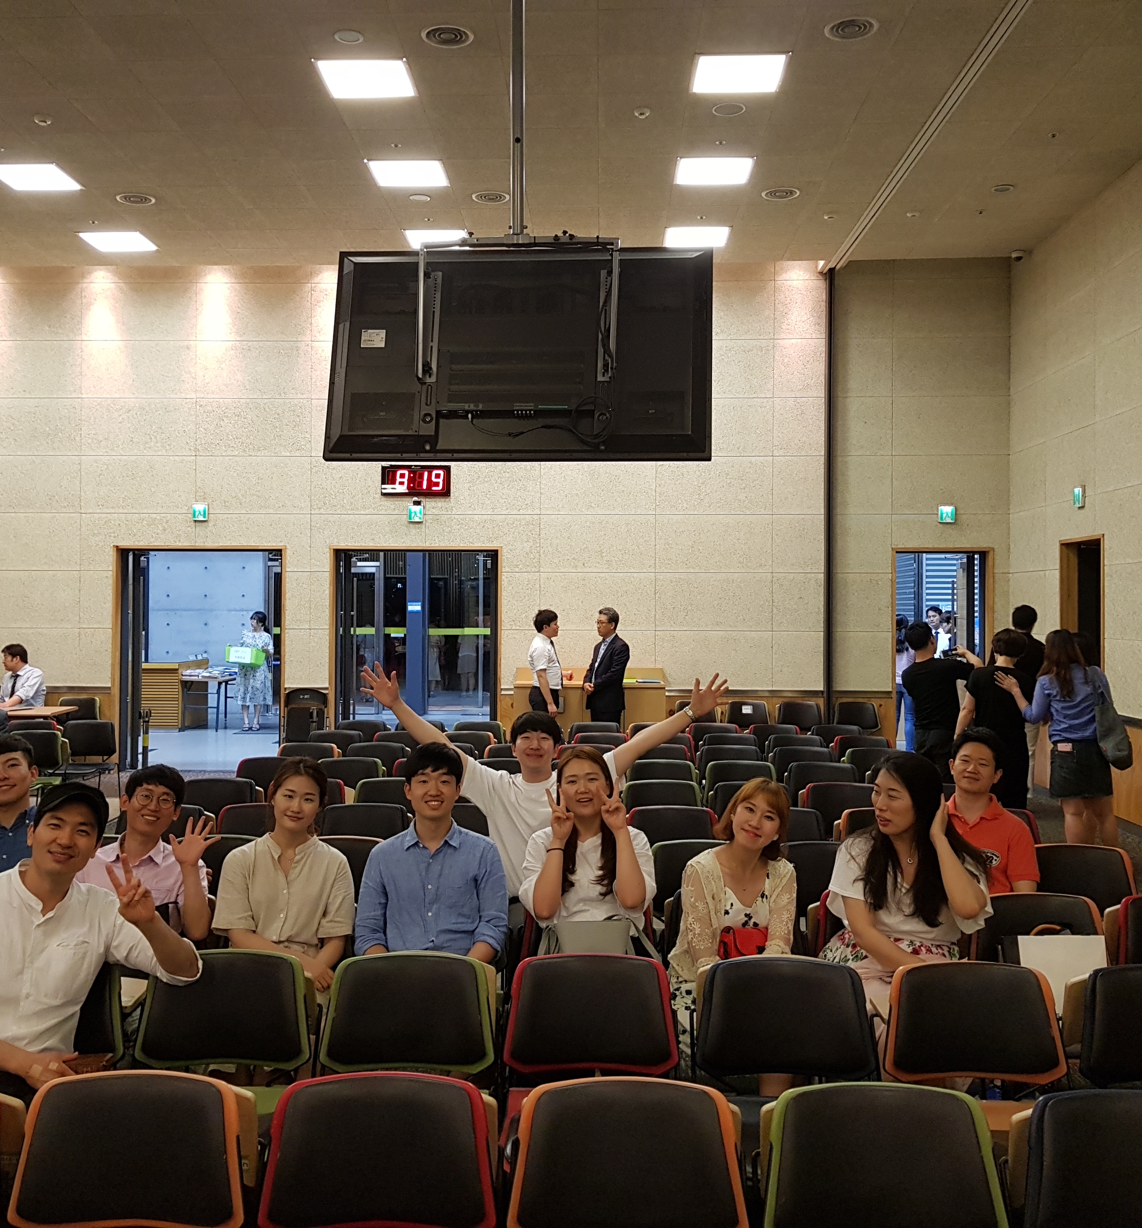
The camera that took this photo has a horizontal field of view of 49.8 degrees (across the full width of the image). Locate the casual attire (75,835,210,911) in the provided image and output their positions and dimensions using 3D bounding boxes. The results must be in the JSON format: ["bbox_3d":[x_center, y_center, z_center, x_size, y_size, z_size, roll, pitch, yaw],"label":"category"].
[{"bbox_3d":[-1.370,0.944,3.950,0.460,0.470,0.290,0,0,-9],"label":"casual attire"}]

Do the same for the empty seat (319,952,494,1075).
[{"bbox_3d":[-0.436,1.285,3.041,0.480,0.790,0.570,0,0,2],"label":"empty seat"}]

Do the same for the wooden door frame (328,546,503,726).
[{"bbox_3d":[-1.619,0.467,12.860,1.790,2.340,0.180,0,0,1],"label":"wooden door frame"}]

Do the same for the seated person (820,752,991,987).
[{"bbox_3d":[0.930,1.035,3.470,0.520,1.280,0.780,0,0,14],"label":"seated person"}]

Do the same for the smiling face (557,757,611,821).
[{"bbox_3d":[0.041,0.528,3.730,0.155,0.190,0.140,-4,0,0],"label":"smiling face"}]

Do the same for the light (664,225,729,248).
[{"bbox_3d":[1.223,-3.650,11.850,0.620,0.050,0.620,0,0,2],"label":"light"}]

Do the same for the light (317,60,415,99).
[{"bbox_3d":[-1.373,-3.630,8.300,0.620,0.050,0.620,0,0,2],"label":"light"}]

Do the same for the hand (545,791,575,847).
[{"bbox_3d":[-0.032,0.604,3.640,0.090,0.170,0.070,-6,0,0],"label":"hand"}]

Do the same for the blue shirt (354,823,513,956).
[{"bbox_3d":[-0.427,0.910,3.770,0.475,0.560,0.290,0,0,2],"label":"blue shirt"}]

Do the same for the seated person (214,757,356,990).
[{"bbox_3d":[-0.888,1.069,3.740,0.460,1.220,0.660,0,0,-6],"label":"seated person"}]

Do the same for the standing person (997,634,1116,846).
[{"bbox_3d":[2.949,0.878,7.480,0.660,1.590,0.420,0,0,14],"label":"standing person"}]

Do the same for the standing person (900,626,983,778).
[{"bbox_3d":[2.362,0.866,7.900,0.550,1.640,0.500,0,0,14],"label":"standing person"}]

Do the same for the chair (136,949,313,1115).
[{"bbox_3d":[-0.925,1.285,3.020,0.500,0.790,0.550,0,0,3],"label":"chair"}]

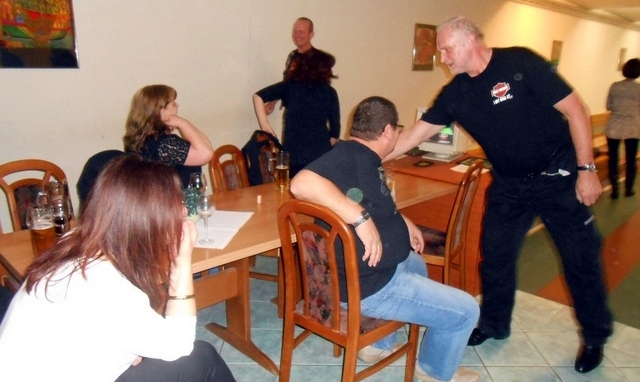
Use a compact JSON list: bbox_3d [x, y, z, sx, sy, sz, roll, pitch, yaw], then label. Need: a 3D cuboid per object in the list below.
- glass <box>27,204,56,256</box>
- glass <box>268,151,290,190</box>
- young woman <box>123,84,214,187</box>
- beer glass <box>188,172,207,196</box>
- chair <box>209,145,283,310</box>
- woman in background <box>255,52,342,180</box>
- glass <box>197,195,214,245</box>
[{"bbox_3d":[-0.998,0.158,1.738,0.115,0.190,0.092,-6,16,-27],"label":"glass"},{"bbox_3d":[-0.249,-0.129,2.918,0.130,0.200,0.088,1,14,-1],"label":"glass"},{"bbox_3d":[-0.771,0.117,2.641,0.700,1.340,0.530,4,14,14],"label":"young woman"},{"bbox_3d":[-0.600,0.007,2.371,0.078,0.190,0.078,1,14,-1],"label":"beer glass"},{"bbox_3d":[-0.377,0.212,3.070,0.530,0.960,0.440,9,16,30],"label":"chair"},{"bbox_3d":[-0.173,-0.284,3.793,0.640,1.580,0.400,1,14,2],"label":"woman in background"},{"bbox_3d":[-0.451,0.118,1.934,0.070,0.190,0.070,1,14,-1],"label":"glass"}]

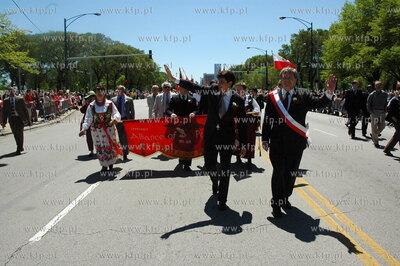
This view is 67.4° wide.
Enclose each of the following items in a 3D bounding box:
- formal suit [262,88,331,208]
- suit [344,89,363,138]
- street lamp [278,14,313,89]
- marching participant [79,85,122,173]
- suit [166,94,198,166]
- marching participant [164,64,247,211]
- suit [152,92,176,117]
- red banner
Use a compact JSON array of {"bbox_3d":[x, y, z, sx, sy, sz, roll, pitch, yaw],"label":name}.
[{"bbox_3d":[1.206,0.193,3.725,0.830,1.470,0.520,0,7,7],"label":"formal suit"},{"bbox_3d":[4.866,-0.618,9.500,0.540,1.570,0.450,1,8,14],"label":"suit"},{"bbox_3d":[10.449,-7.561,32.537,3.600,9.500,0.350,-1,7,0],"label":"street lamp"},{"bbox_3d":[-1.926,-0.107,5.820,0.780,1.660,0.480,-1,7,-5],"label":"marching participant"},{"bbox_3d":[-0.350,-0.037,5.991,0.640,1.440,0.420,-1,7,0],"label":"suit"},{"bbox_3d":[0.075,0.036,4.096,1.070,1.850,0.680,0,7,7],"label":"marching participant"},{"bbox_3d":[-0.808,-0.209,7.228,0.580,1.490,0.380,-1,7,-2],"label":"suit"},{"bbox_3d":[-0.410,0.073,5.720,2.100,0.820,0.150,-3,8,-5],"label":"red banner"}]

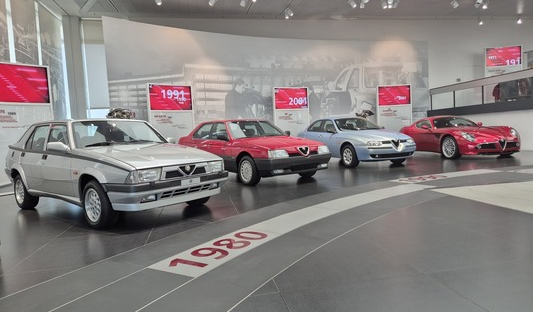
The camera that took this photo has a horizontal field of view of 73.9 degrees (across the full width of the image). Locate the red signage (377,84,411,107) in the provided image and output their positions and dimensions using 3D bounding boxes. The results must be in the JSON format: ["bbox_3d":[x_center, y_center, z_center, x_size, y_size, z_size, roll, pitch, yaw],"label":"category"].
[{"bbox_3d":[5.268,-2.468,14.579,1.400,0.790,0.080,-3,3,-8],"label":"red signage"}]

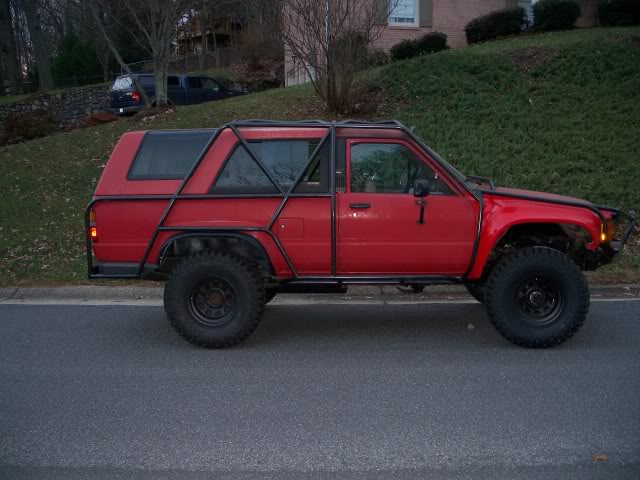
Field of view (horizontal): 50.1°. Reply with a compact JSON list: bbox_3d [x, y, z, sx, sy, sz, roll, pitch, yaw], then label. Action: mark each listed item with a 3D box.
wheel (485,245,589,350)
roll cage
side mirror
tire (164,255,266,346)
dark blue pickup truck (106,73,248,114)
[{"bbox_3d":[1.766,0.466,5.585,0.815,0.815,0.290,-1,6,4],"label":"wheel"},{"bbox_3d":[0.375,-0.395,6.334,4.530,1.360,1.740,-1,6,4],"label":"roll cage"},{"bbox_3d":[0.786,-0.400,5.346,0.105,0.155,0.170,2,7,26],"label":"side mirror"},{"bbox_3d":[-0.879,0.494,5.773,0.815,0.815,0.290,-1,6,4],"label":"tire"},{"bbox_3d":[-5.386,-5.488,26.985,1.950,1.840,5.450,4,12,39],"label":"dark blue pickup truck"}]

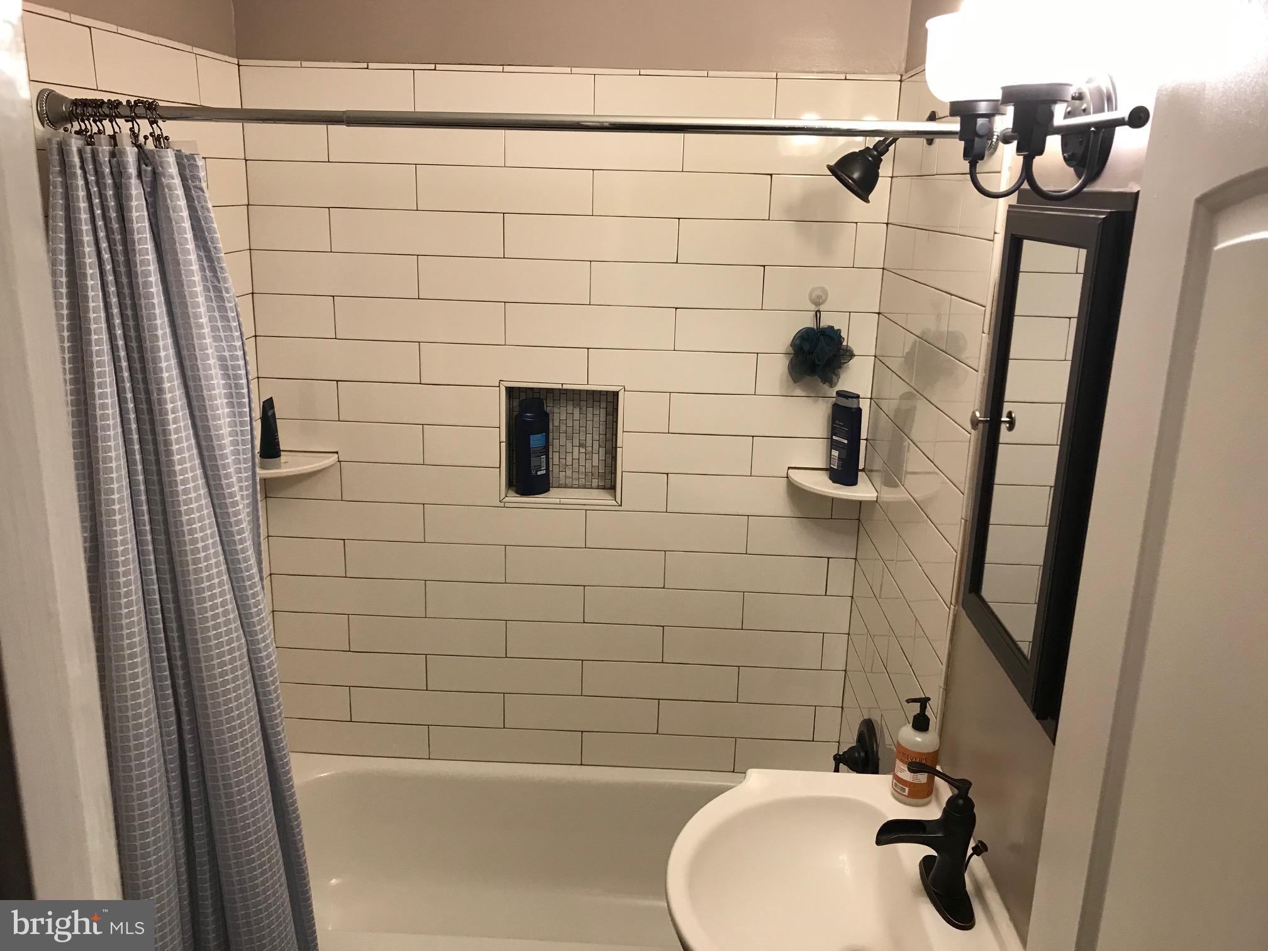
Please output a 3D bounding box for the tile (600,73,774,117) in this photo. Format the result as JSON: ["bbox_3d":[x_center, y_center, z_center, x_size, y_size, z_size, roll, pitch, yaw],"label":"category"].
[{"bbox_3d":[0.115,-0.843,2.317,0.406,0.101,0.010,2,15,1],"label":"tile"}]

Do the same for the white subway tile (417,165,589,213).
[{"bbox_3d":[-0.300,-0.662,2.380,0.406,0.100,0.009,2,15,1],"label":"white subway tile"}]

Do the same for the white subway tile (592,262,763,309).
[{"bbox_3d":[0.103,-0.449,2.424,0.407,0.101,0.010,2,15,1],"label":"white subway tile"}]

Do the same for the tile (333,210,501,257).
[{"bbox_3d":[-0.506,-0.570,2.406,0.406,0.101,0.010,2,15,1],"label":"tile"}]

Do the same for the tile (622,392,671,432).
[{"bbox_3d":[0.032,-0.155,2.513,0.110,0.101,0.009,2,15,1],"label":"tile"}]

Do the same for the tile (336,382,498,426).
[{"bbox_3d":[-0.528,-0.175,2.518,0.398,0.101,0.010,2,15,1],"label":"tile"}]

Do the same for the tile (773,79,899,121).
[{"bbox_3d":[0.455,-0.831,2.308,0.270,0.100,0.009,2,15,1],"label":"tile"}]

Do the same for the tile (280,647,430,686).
[{"bbox_3d":[-0.744,0.511,2.710,0.397,0.101,0.009,2,15,1],"label":"tile"}]

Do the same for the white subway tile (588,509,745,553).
[{"bbox_3d":[0.083,0.142,2.574,0.406,0.100,0.010,2,15,1],"label":"white subway tile"}]

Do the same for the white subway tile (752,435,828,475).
[{"bbox_3d":[0.431,-0.043,2.523,0.273,0.100,0.010,2,15,1],"label":"white subway tile"}]

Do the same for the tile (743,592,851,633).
[{"bbox_3d":[0.419,0.353,2.627,0.273,0.100,0.010,2,15,1],"label":"tile"}]

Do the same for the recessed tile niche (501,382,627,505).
[{"bbox_3d":[-0.177,-0.087,2.568,0.302,0.305,0.096,2,15,1],"label":"recessed tile niche"}]

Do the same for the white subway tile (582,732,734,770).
[{"bbox_3d":[0.065,0.734,2.732,0.406,0.100,0.009,2,15,1],"label":"white subway tile"}]

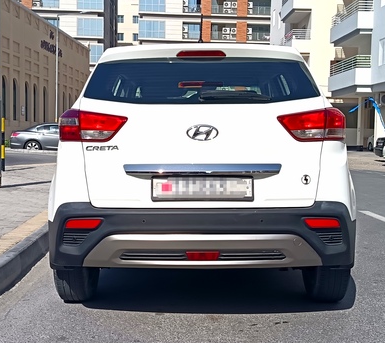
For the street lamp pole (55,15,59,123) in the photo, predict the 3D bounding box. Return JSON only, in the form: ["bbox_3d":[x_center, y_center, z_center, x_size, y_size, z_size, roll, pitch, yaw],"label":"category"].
[{"bbox_3d":[-8.400,-5.550,39.500,0.160,8.400,0.160,1,3,0],"label":"street lamp pole"}]

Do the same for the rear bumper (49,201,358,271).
[{"bbox_3d":[0.056,0.314,3.430,1.750,0.350,0.480,0,3,1],"label":"rear bumper"}]

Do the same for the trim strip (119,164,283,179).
[{"bbox_3d":[0.054,0.000,3.260,0.810,0.072,0.065,0,3,1],"label":"trim strip"}]

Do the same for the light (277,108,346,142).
[{"bbox_3d":[0.655,-0.253,3.460,0.415,0.185,0.310,0,3,1],"label":"light"}]

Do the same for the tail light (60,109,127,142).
[{"bbox_3d":[-0.540,-0.248,3.460,0.415,0.185,0.310,0,3,1],"label":"tail light"}]

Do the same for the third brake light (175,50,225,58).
[{"bbox_3d":[0.051,-0.645,3.500,0.270,0.042,0.050,0,3,1],"label":"third brake light"}]

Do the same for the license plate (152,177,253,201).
[{"bbox_3d":[0.053,0.091,3.280,0.525,0.127,0.022,0,3,1],"label":"license plate"}]

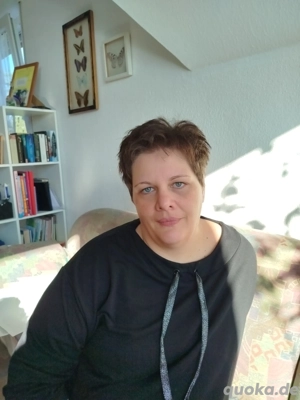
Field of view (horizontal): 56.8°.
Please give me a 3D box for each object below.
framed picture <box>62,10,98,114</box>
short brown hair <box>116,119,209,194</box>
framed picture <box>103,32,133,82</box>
[{"bbox_3d":[-0.403,-0.774,1.617,0.281,0.499,0.025,10,16,43],"label":"framed picture"},{"bbox_3d":[0.036,-0.088,0.655,0.205,0.195,0.200,-8,3,12],"label":"short brown hair"},{"bbox_3d":[-0.166,-0.709,1.402,0.188,0.196,0.022,10,16,43],"label":"framed picture"}]

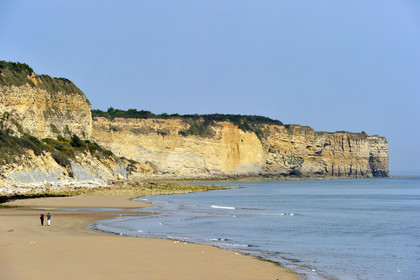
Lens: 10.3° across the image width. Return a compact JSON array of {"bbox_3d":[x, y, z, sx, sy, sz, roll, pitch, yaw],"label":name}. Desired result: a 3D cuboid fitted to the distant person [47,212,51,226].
[{"bbox_3d":[-20.934,10.311,303.000,0.500,1.730,0.350,0,-1,-7],"label":"distant person"}]

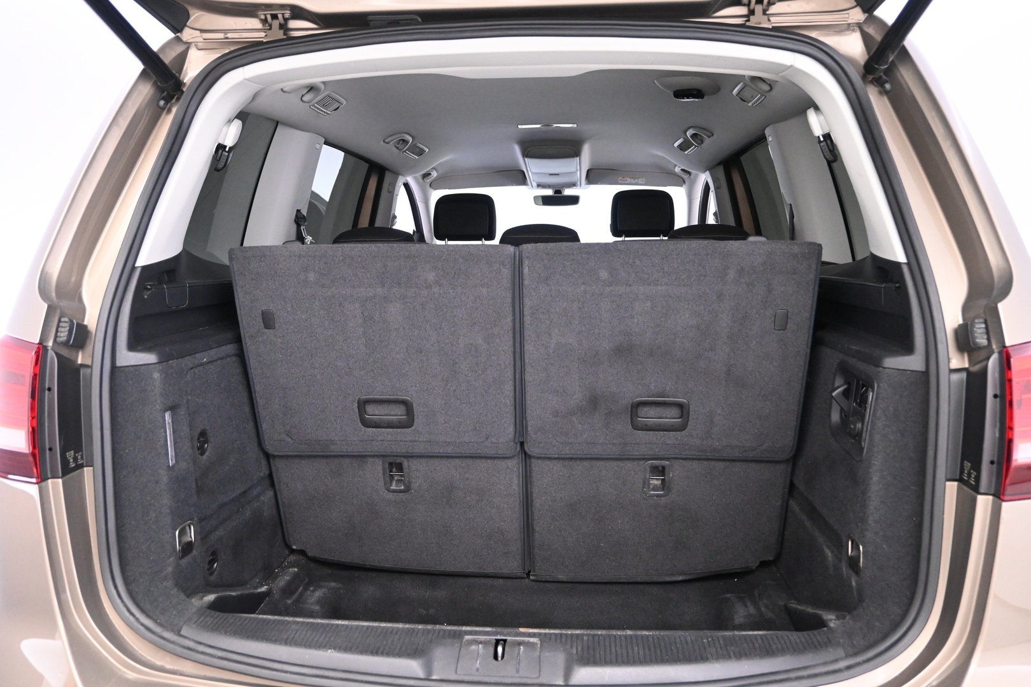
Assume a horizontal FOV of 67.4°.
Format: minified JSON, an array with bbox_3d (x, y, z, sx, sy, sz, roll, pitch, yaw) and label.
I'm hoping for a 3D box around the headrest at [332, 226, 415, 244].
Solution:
[{"bbox_3d":[-0.404,-0.245,2.210,0.240,0.165,0.110,0,19,5],"label":"headrest"}]

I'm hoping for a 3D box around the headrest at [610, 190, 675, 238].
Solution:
[{"bbox_3d":[0.523,-0.534,3.190,0.255,0.188,0.120,0,12,5],"label":"headrest"}]

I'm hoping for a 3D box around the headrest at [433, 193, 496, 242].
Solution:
[{"bbox_3d":[-0.212,-0.527,3.250,0.255,0.188,0.120,0,12,5],"label":"headrest"}]

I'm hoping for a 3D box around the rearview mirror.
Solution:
[{"bbox_3d":[0.206,-0.720,3.870,0.228,0.058,0.045,2,8,19],"label":"rearview mirror"}]

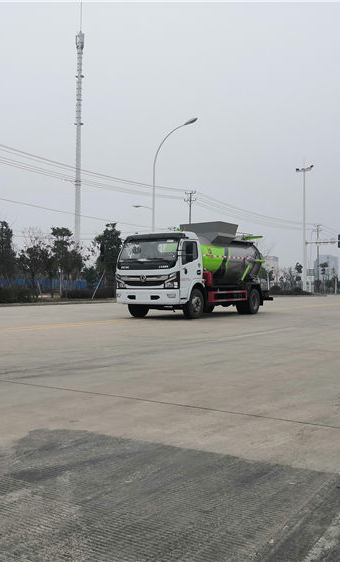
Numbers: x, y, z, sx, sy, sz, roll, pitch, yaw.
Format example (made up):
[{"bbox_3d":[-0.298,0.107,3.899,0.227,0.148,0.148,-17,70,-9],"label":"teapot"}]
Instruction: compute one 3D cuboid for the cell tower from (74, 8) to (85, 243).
[{"bbox_3d":[-14.665,-21.052,95.280,1.700,46.650,1.700,0,-1,32],"label":"cell tower"}]

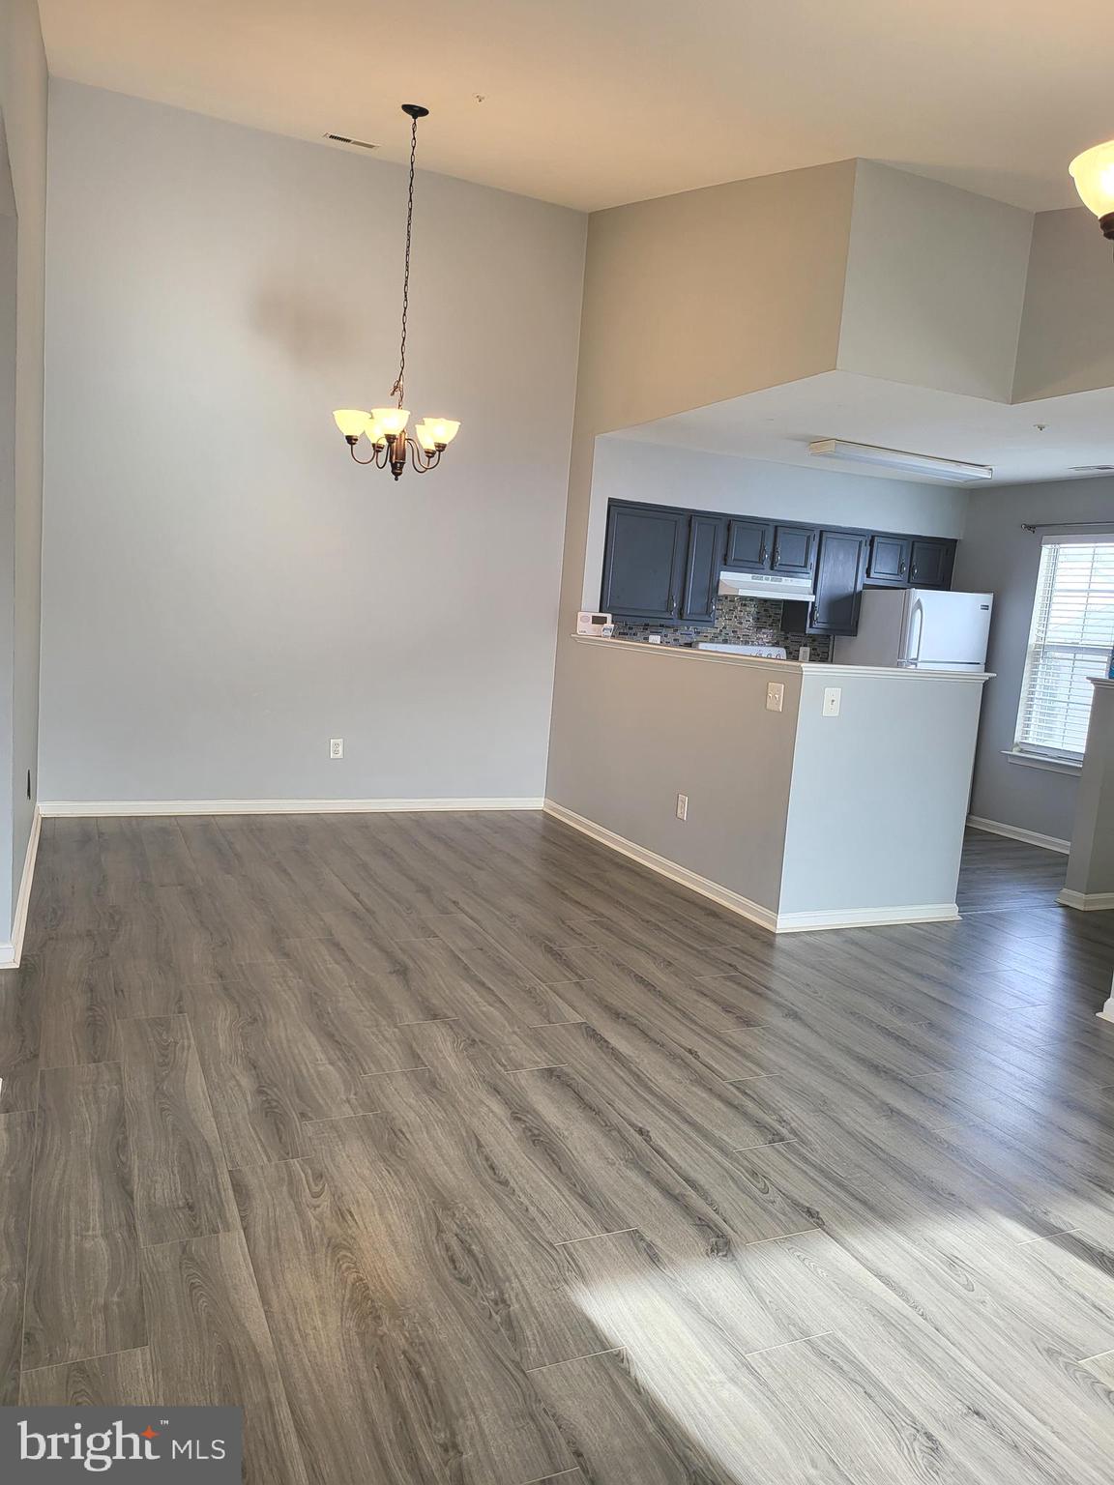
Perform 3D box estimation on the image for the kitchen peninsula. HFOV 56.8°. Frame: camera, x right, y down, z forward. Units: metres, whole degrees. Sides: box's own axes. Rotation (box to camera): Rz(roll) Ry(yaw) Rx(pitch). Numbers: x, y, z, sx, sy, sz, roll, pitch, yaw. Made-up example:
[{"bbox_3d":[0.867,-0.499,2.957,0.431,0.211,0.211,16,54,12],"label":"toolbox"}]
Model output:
[{"bbox_3d":[1.017,0.075,6.063,1.151,1.222,2.742,1,8,-24],"label":"kitchen peninsula"}]

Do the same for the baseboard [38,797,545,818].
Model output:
[{"bbox_3d":[-1.519,0.406,6.524,3.128,0.087,0.023,1,8,-24],"label":"baseboard"}]

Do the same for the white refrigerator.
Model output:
[{"bbox_3d":[2.517,-0.243,7.535,0.761,1.695,0.779,1,8,-24],"label":"white refrigerator"}]

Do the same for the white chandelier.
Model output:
[{"bbox_3d":[-0.711,-2.084,4.843,0.612,1.665,0.612,1,8,-24],"label":"white chandelier"}]

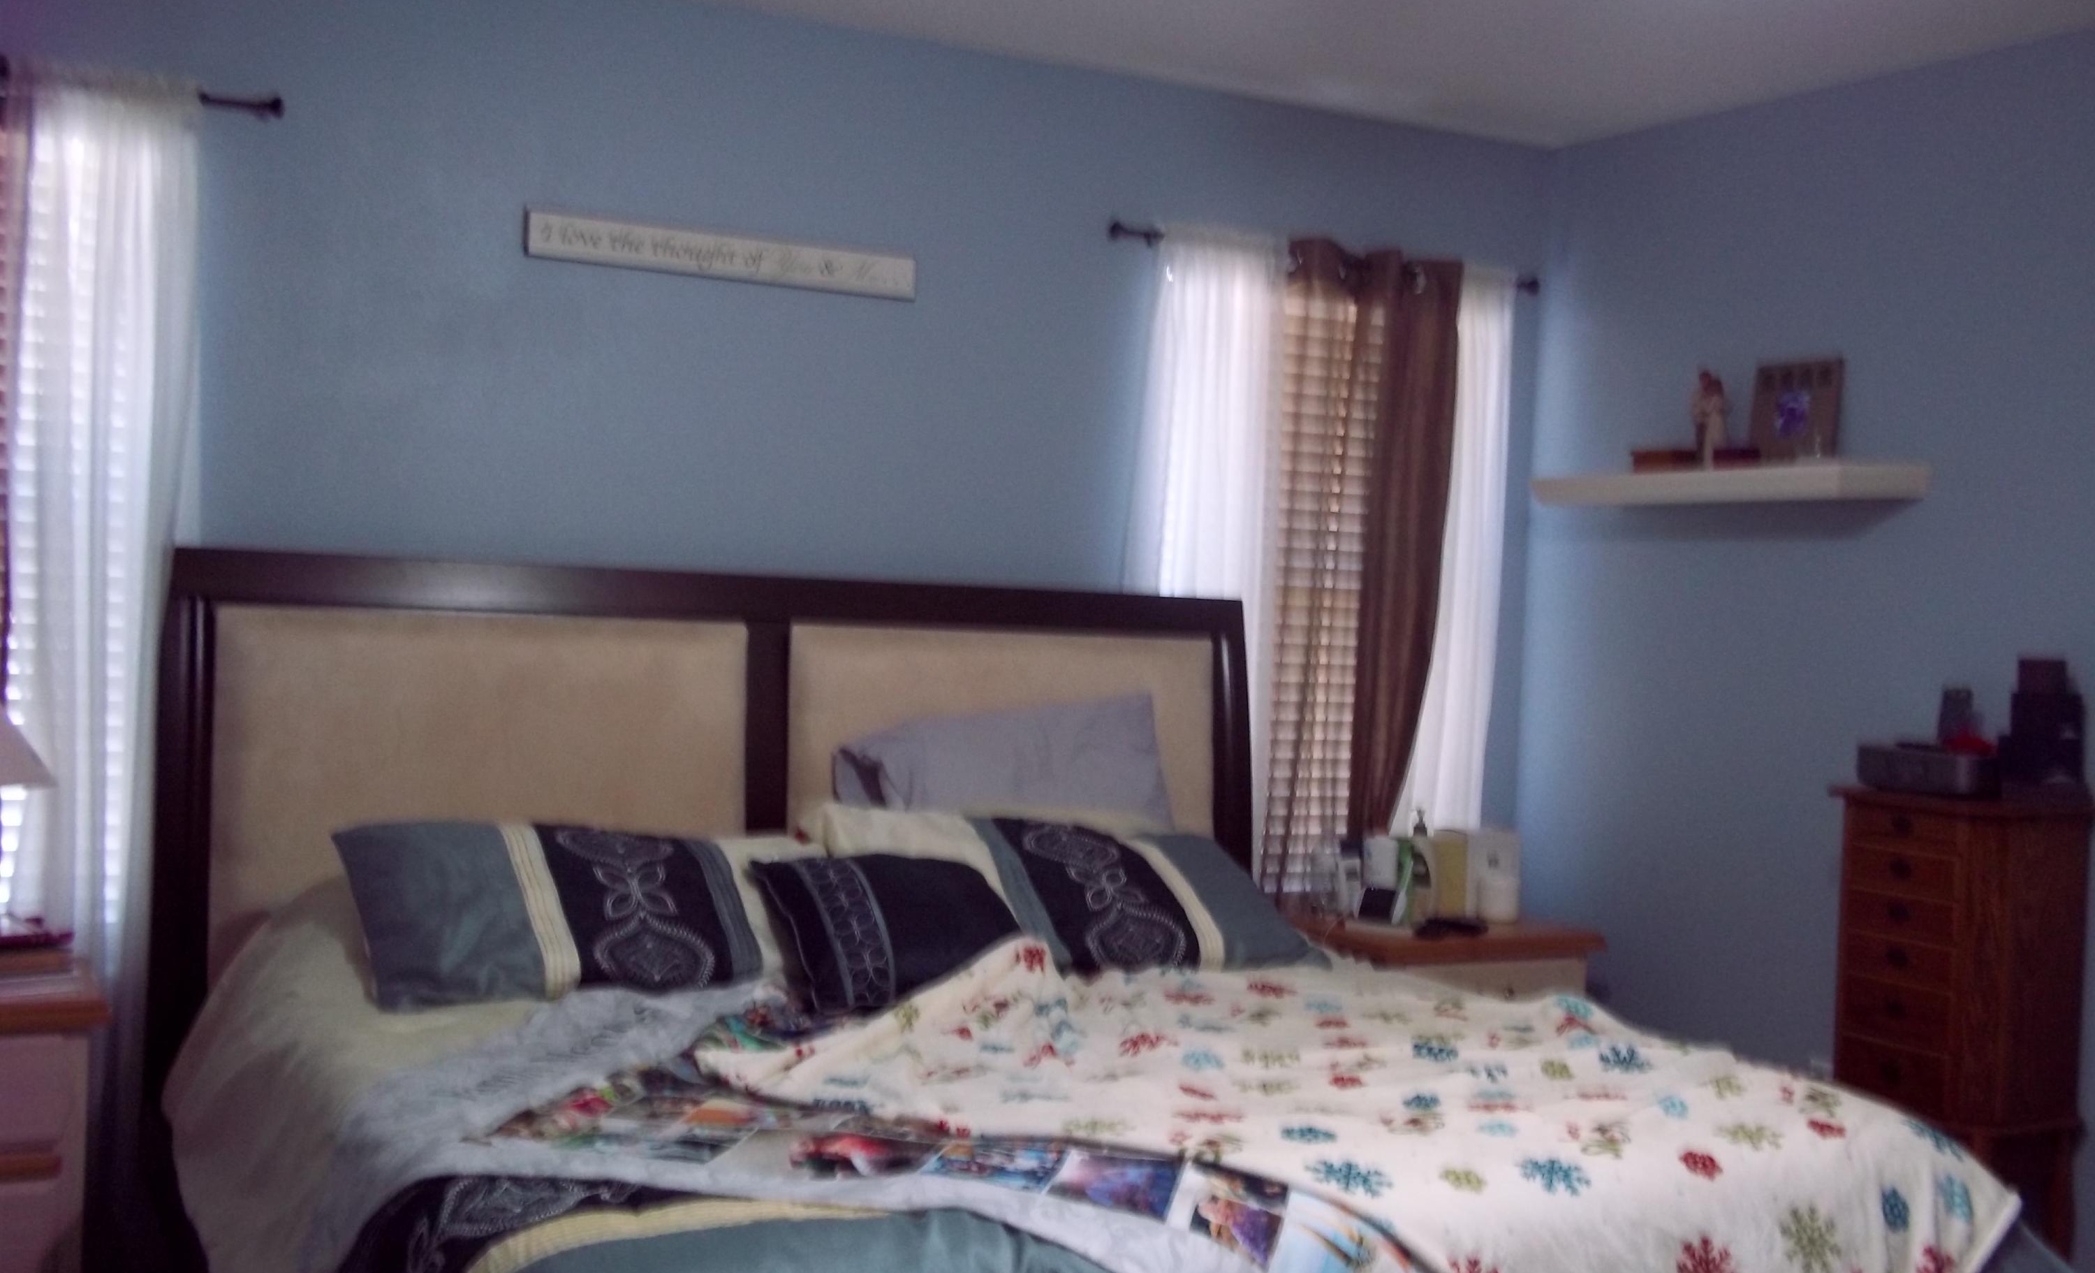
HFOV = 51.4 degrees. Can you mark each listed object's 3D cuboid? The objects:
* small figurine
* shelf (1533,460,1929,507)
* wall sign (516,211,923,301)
[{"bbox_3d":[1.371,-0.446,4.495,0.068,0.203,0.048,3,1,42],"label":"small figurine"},{"bbox_3d":[1.405,-0.311,4.567,0.246,0.062,0.866,-1,3,-28],"label":"shelf"},{"bbox_3d":[-0.627,-0.741,4.272,0.790,0.087,0.030,2,1,-28],"label":"wall sign"}]

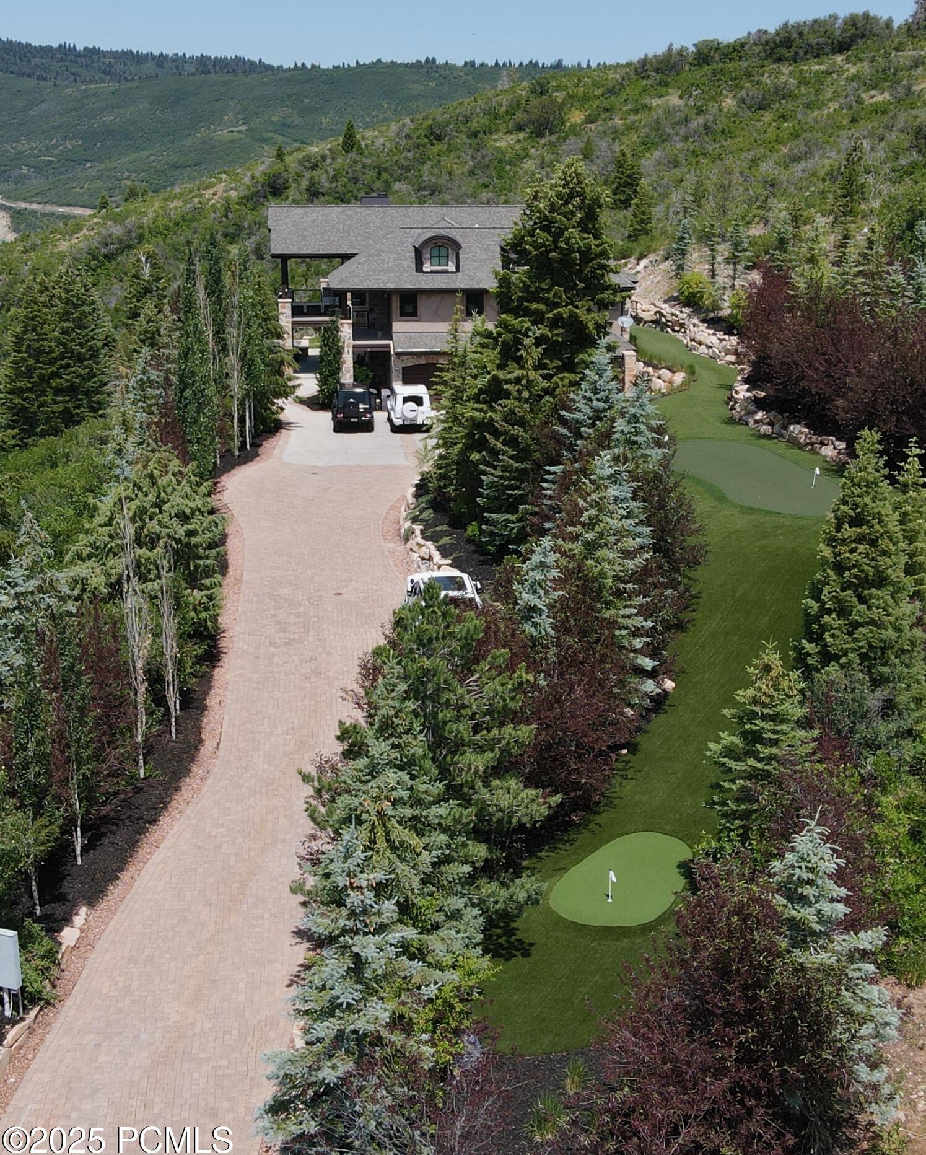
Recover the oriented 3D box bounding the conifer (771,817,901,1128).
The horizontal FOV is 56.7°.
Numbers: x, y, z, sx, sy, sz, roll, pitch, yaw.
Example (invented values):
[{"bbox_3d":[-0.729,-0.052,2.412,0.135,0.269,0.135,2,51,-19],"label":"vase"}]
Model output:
[{"bbox_3d":[5.614,6.281,13.382,2.900,6.240,2.900,0,23,0],"label":"conifer"}]

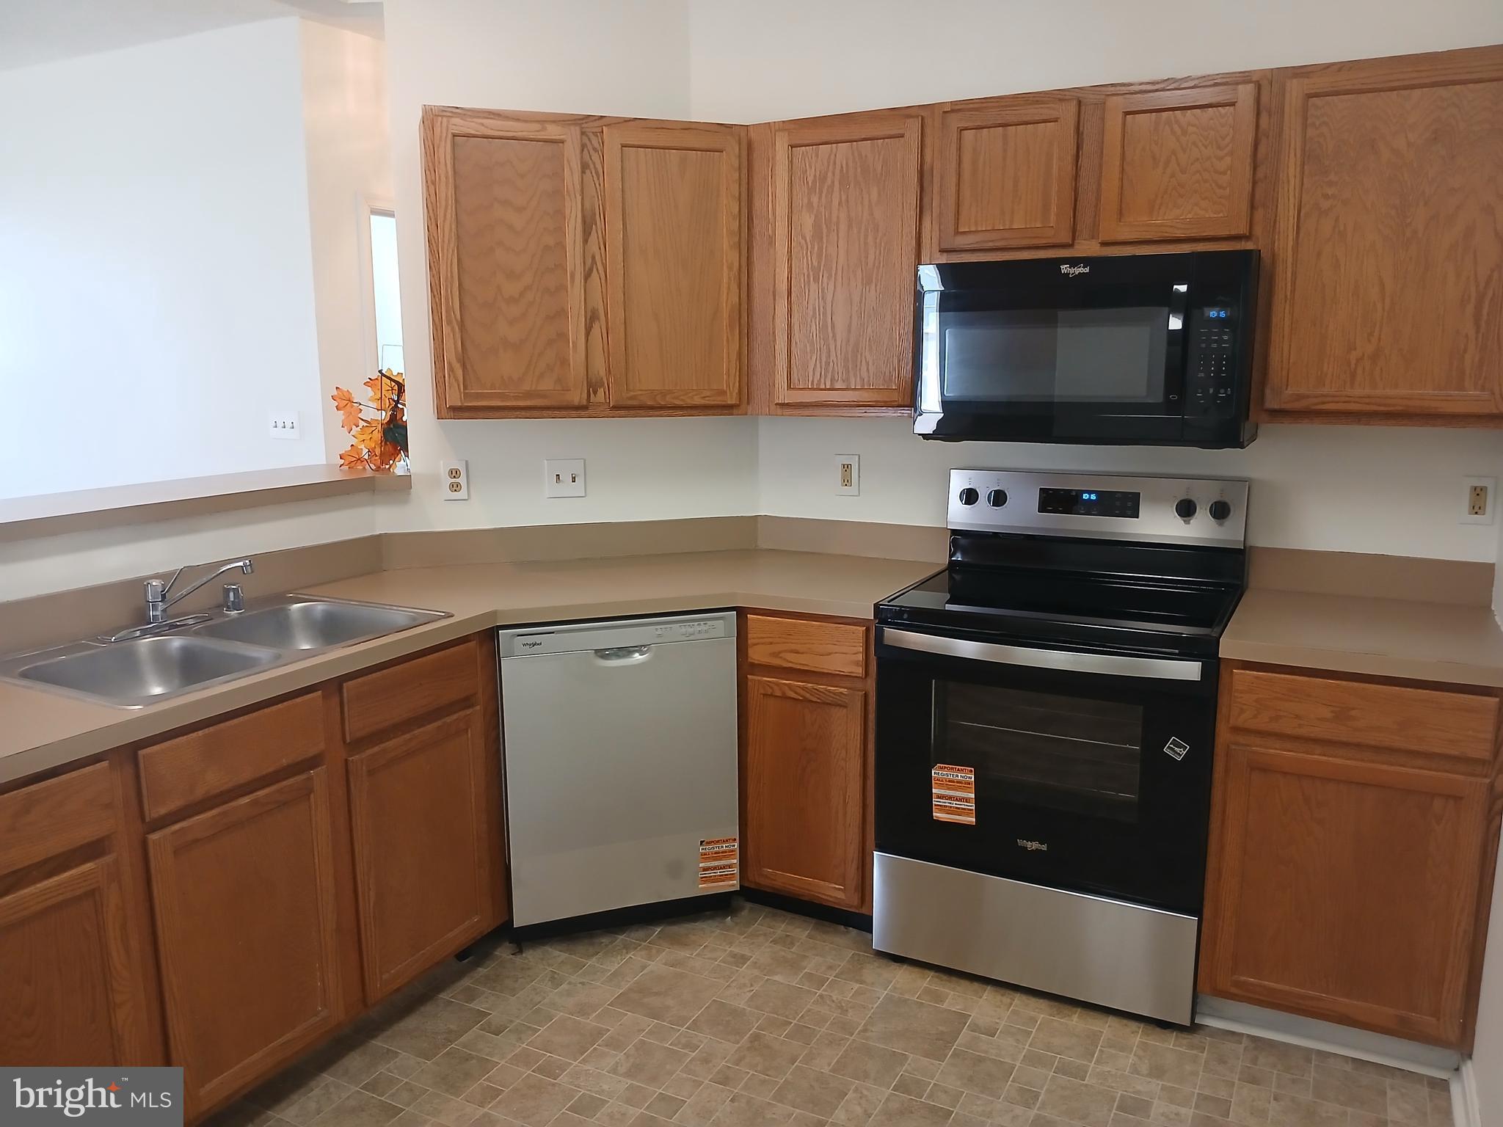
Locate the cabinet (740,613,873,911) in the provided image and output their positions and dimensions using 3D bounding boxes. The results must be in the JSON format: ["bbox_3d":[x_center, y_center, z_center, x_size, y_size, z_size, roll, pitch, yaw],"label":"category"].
[{"bbox_3d":[0.270,0.476,3.175,0.375,0.800,0.600,5,11,26],"label":"cabinet"}]

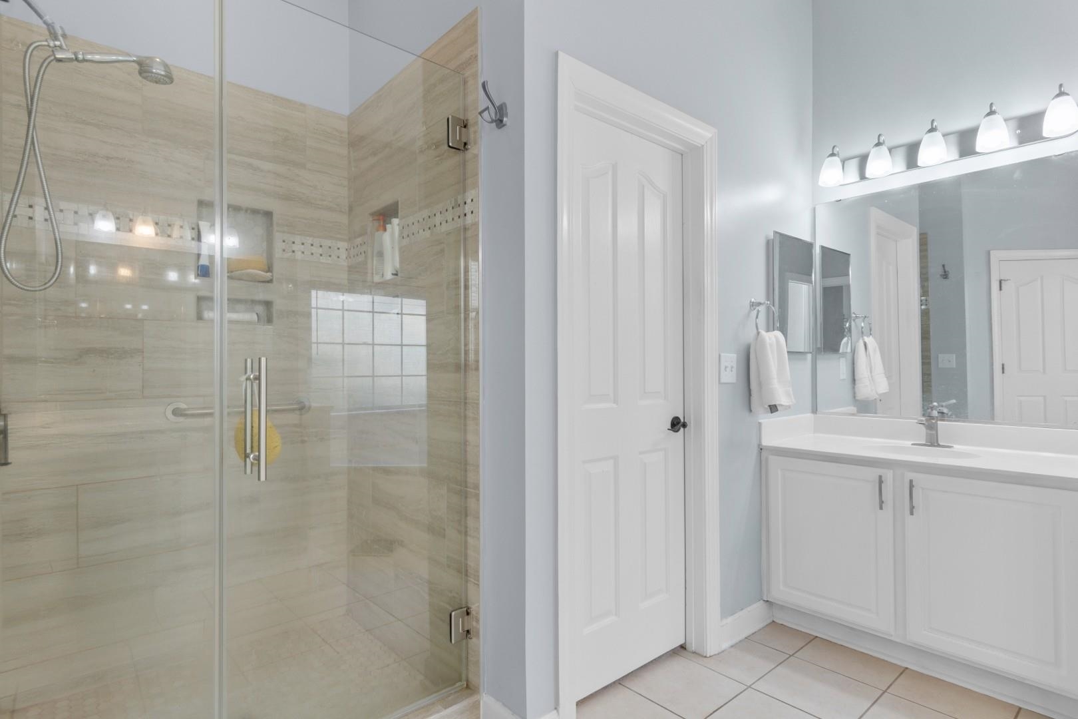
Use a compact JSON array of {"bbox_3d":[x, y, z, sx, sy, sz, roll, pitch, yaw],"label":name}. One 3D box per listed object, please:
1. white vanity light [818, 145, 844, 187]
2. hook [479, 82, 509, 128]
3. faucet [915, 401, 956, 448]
[{"bbox_3d":[1.418,-0.943,2.607,0.135,0.186,0.110,0,-1,-42],"label":"white vanity light"},{"bbox_3d":[-0.140,-0.779,1.650,0.073,0.125,0.055,0,-1,-40],"label":"hook"},{"bbox_3d":[1.653,0.279,2.285,0.148,0.180,0.155,0,-1,-42],"label":"faucet"}]

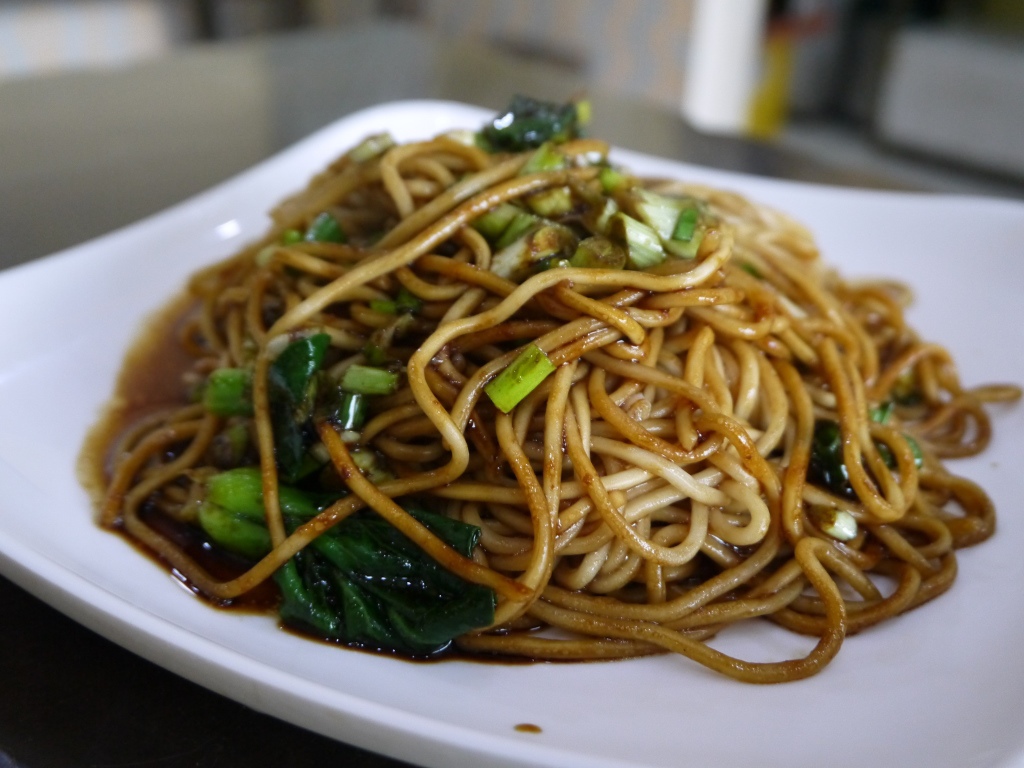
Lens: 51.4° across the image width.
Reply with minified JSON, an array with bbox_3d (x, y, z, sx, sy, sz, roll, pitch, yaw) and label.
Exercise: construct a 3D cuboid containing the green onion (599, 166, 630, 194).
[{"bbox_3d":[0.027,-0.054,0.285,0.008,0.006,0.007,0,28,0],"label":"green onion"}]

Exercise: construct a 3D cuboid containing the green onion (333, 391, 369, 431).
[{"bbox_3d":[-0.043,0.007,0.286,0.006,0.006,0.011,9,66,5],"label":"green onion"}]

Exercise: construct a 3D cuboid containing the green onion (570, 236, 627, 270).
[{"bbox_3d":[0.021,-0.032,0.260,0.013,0.006,0.006,0,28,0],"label":"green onion"}]

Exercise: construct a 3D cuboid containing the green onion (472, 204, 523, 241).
[{"bbox_3d":[-0.004,-0.042,0.272,0.012,0.007,0.008,0,28,0],"label":"green onion"}]

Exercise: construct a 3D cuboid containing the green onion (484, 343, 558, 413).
[{"bbox_3d":[0.002,-0.002,0.283,0.009,0.006,0.018,40,70,20],"label":"green onion"}]

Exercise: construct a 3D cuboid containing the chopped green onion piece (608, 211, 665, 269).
[{"bbox_3d":[0.036,-0.040,0.302,0.011,0.009,0.015,-38,74,-19],"label":"chopped green onion piece"}]

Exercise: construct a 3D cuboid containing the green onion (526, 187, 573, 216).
[{"bbox_3d":[0.011,-0.054,0.318,0.013,0.007,0.009,-7,36,-7],"label":"green onion"}]

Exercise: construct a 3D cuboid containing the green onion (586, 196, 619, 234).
[{"bbox_3d":[0.023,-0.043,0.270,0.008,0.008,0.006,0,28,0],"label":"green onion"}]

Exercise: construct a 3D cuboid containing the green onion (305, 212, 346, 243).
[{"bbox_3d":[-0.052,-0.043,0.295,0.011,0.007,0.007,0,28,0],"label":"green onion"}]

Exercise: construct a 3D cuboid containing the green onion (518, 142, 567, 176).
[{"bbox_3d":[0.009,-0.061,0.290,0.013,0.007,0.007,0,28,0],"label":"green onion"}]

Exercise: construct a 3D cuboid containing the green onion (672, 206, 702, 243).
[{"bbox_3d":[0.050,-0.046,0.306,0.006,0.004,0.011,12,70,7],"label":"green onion"}]

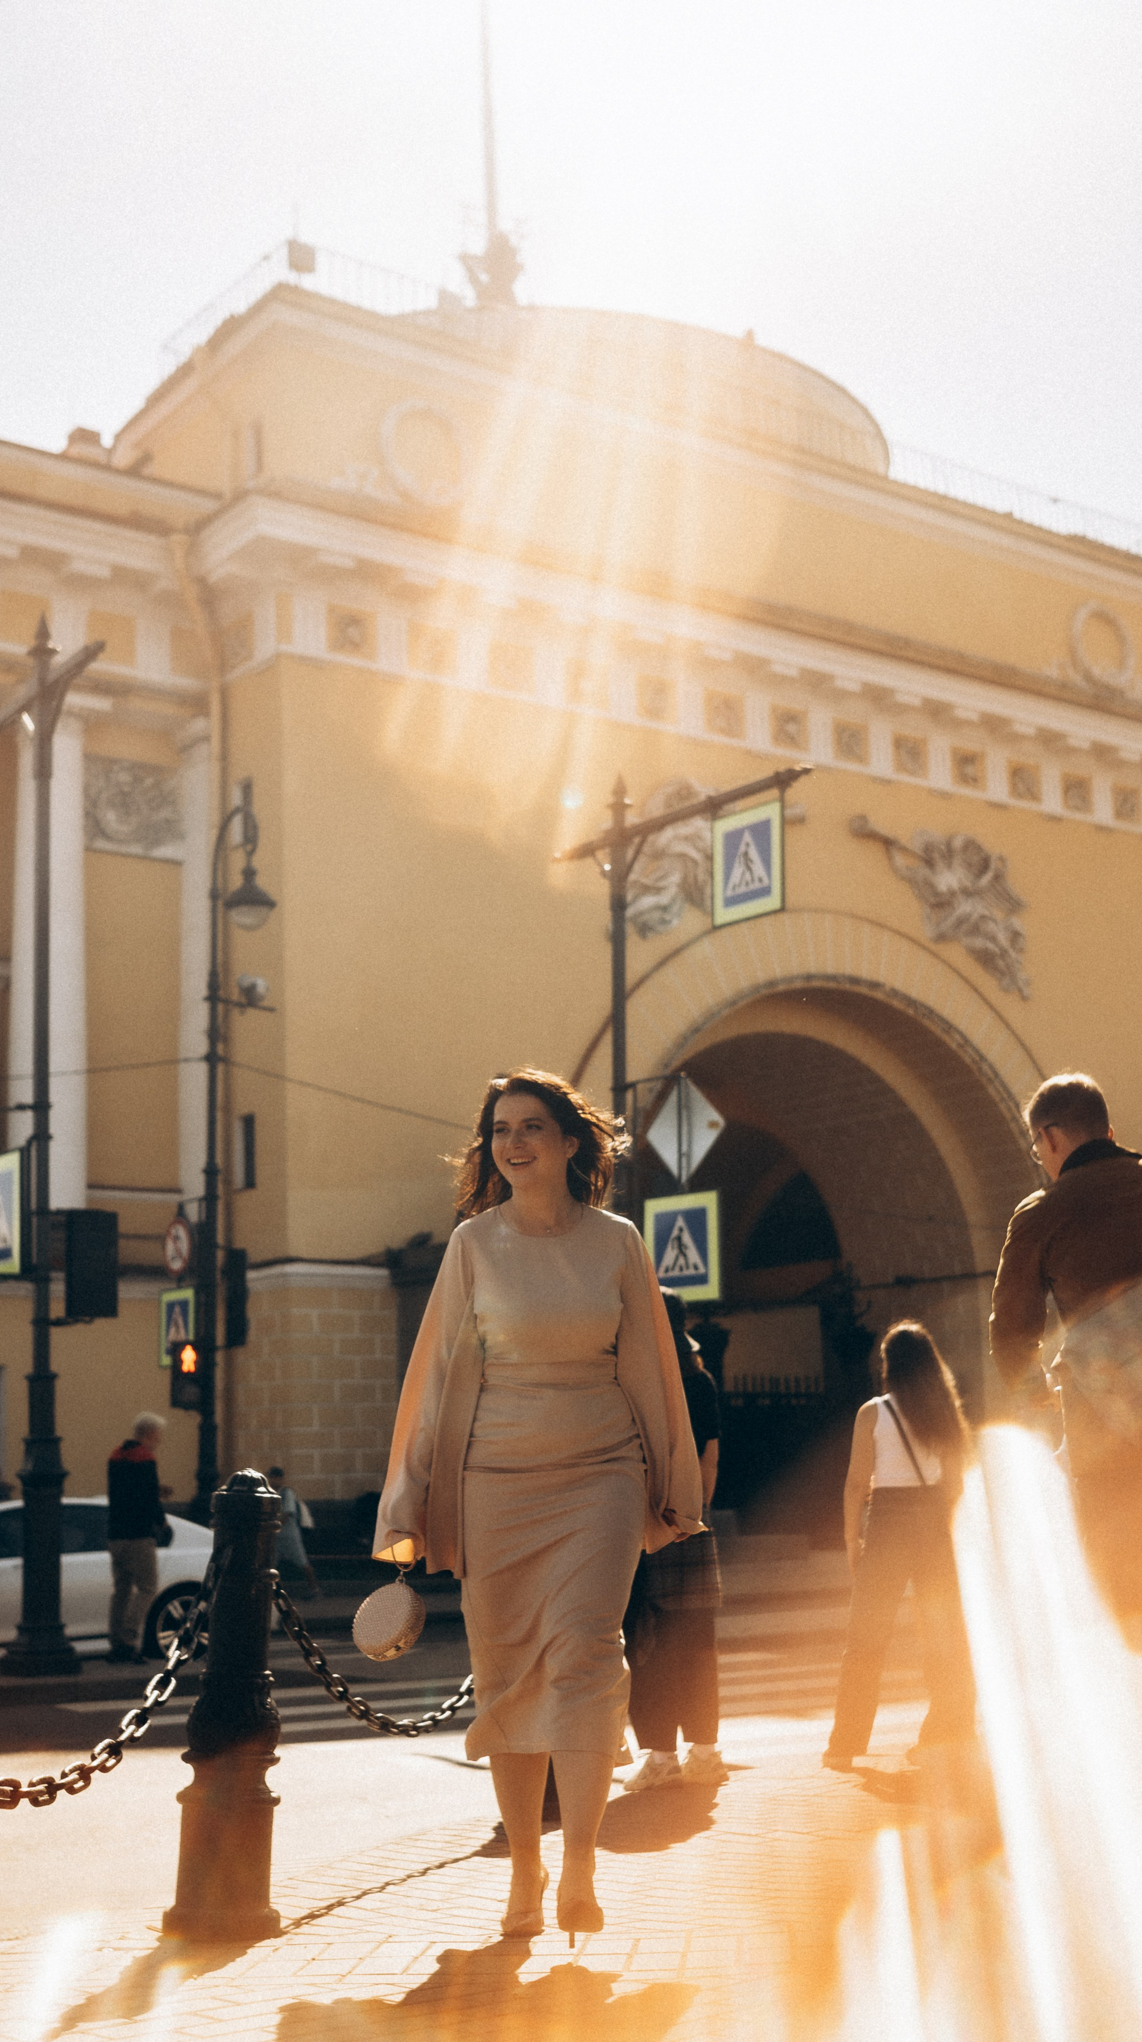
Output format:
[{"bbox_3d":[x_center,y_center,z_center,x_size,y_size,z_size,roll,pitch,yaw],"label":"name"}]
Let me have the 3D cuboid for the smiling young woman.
[{"bbox_3d":[-0.075,0.955,4.184,0.650,1.731,0.420,-3,-10,5],"label":"smiling young woman"}]

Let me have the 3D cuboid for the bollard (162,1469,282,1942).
[{"bbox_3d":[-0.685,1.372,4.160,0.240,0.895,0.240,2,-10,0],"label":"bollard"}]

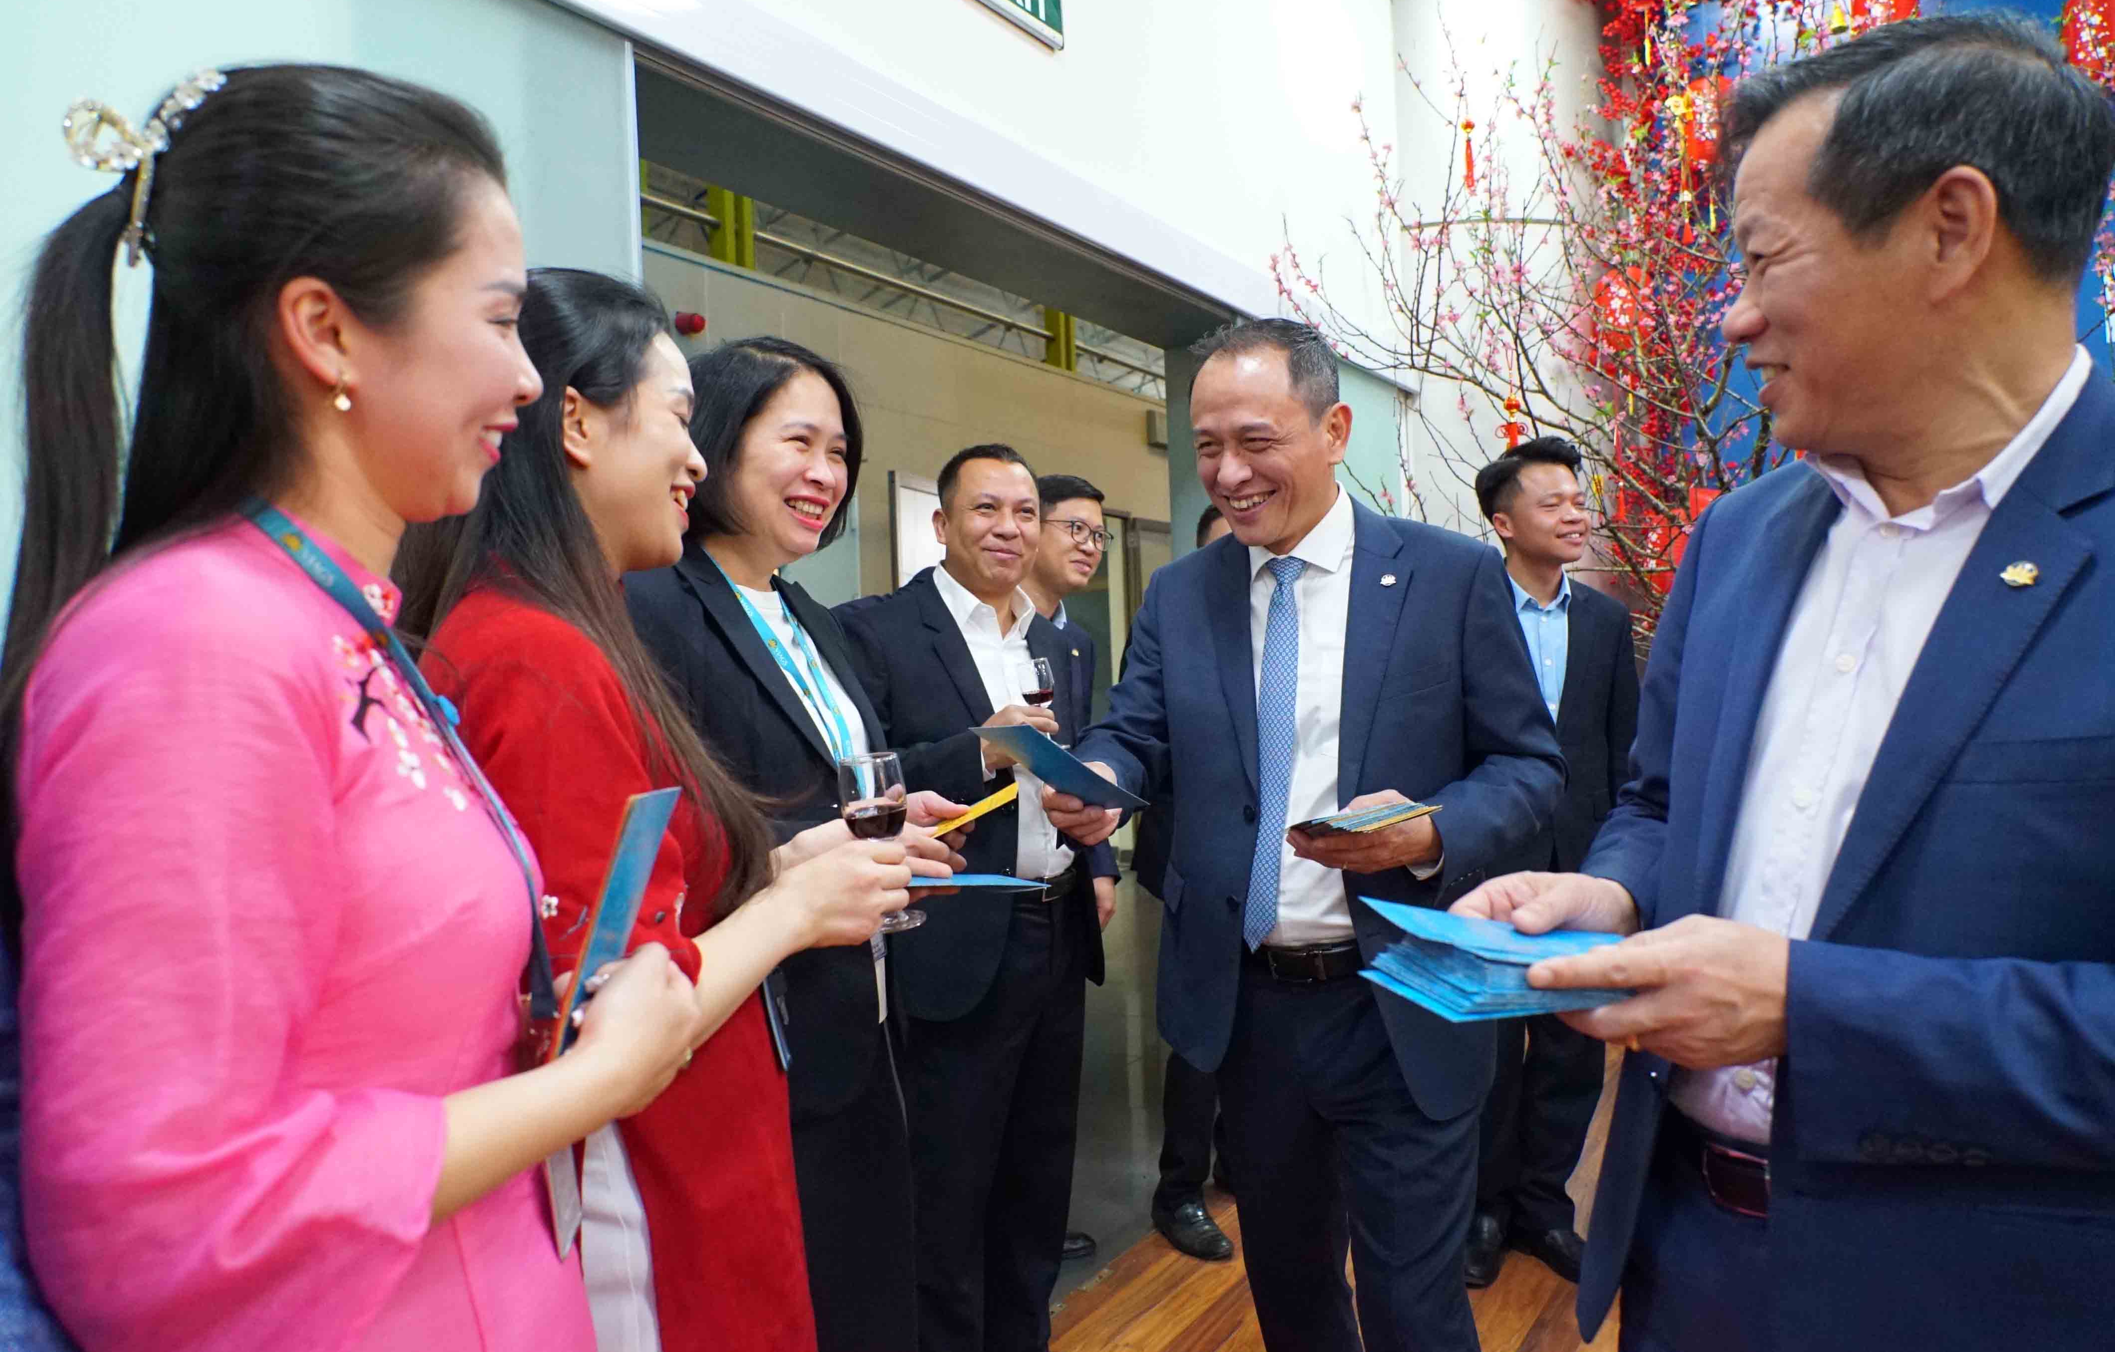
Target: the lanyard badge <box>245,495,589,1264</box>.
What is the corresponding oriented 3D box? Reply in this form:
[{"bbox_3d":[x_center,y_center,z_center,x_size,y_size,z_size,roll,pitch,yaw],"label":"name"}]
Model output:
[{"bbox_3d":[-0.362,0.112,0.790,0.185,0.445,0.150,-2,1,-13],"label":"lanyard badge"}]

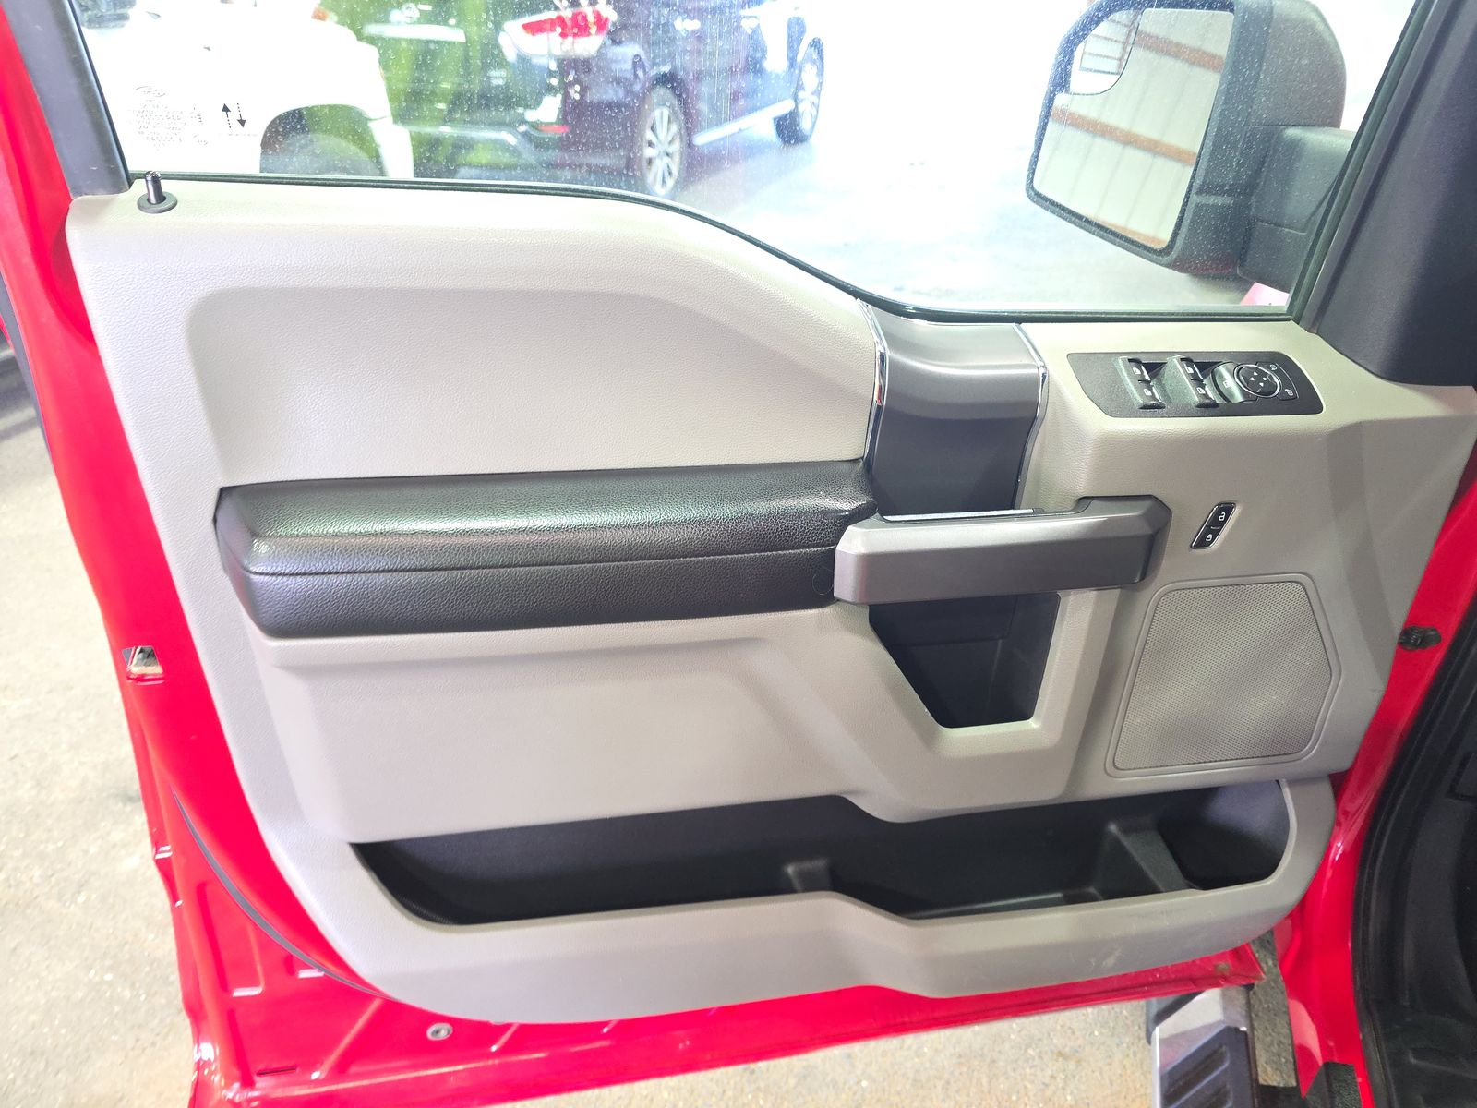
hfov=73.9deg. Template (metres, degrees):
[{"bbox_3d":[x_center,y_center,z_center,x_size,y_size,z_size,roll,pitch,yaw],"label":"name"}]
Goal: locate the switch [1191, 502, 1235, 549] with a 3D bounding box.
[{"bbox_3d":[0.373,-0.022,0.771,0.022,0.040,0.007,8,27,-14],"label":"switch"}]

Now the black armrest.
[{"bbox_3d":[-0.115,-0.007,0.646,0.422,0.068,0.086,-3,28,-11],"label":"black armrest"}]

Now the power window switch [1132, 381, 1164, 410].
[{"bbox_3d":[0.298,-0.115,0.715,0.020,0.010,0.021,-3,58,-8],"label":"power window switch"}]

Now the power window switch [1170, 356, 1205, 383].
[{"bbox_3d":[0.335,-0.137,0.730,0.020,0.010,0.021,-3,58,-8],"label":"power window switch"}]

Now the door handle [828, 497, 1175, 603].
[{"bbox_3d":[0.201,-0.007,0.732,0.266,0.060,0.064,-3,29,-8],"label":"door handle"}]

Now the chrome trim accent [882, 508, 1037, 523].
[{"bbox_3d":[0.166,-0.029,0.736,0.117,0.009,0.011,-3,29,-8],"label":"chrome trim accent"}]

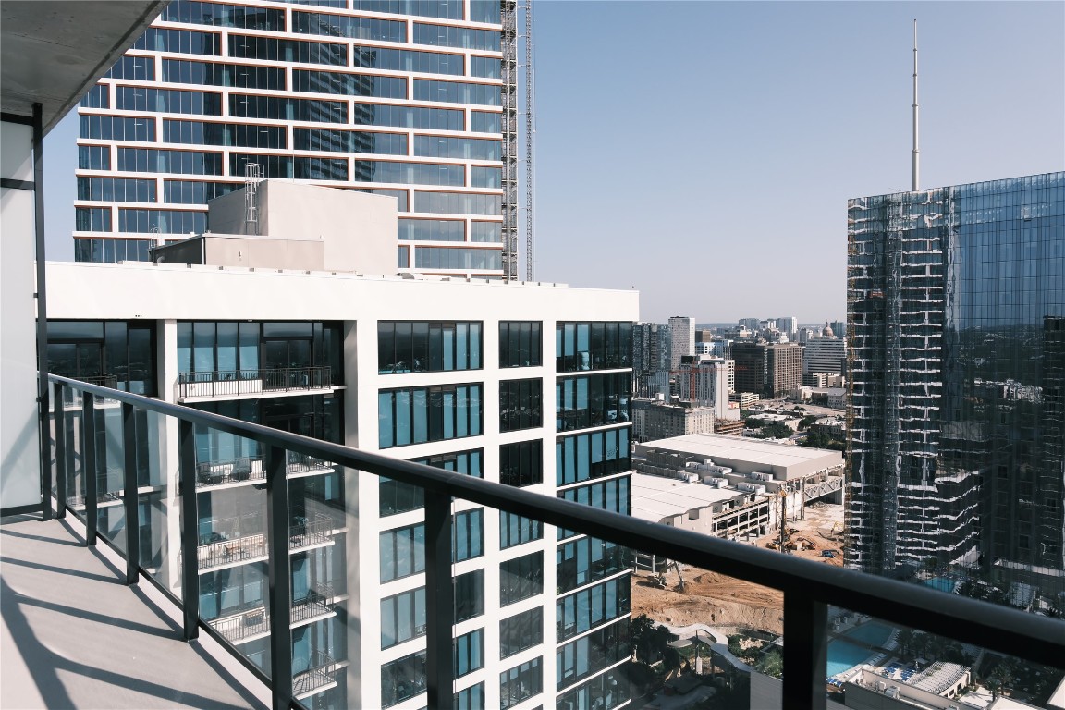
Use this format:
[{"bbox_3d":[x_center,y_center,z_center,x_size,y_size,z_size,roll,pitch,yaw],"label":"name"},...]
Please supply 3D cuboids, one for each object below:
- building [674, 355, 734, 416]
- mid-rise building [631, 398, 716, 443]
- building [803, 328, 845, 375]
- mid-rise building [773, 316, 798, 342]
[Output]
[{"bbox_3d":[174.510,37.590,712.570,34.000,76.000,44.000,-2,3,-44],"label":"building"},{"bbox_3d":[113.450,60.560,623.260,39.000,44.000,80.000,-2,3,-44],"label":"mid-rise building"},{"bbox_3d":[440.670,11.960,1062.900,30.000,80.000,62.000,-2,3,-44],"label":"building"},{"bbox_3d":[699.290,-52.880,1949.760,26.000,99.500,44.000,-2,3,-44],"label":"mid-rise building"}]

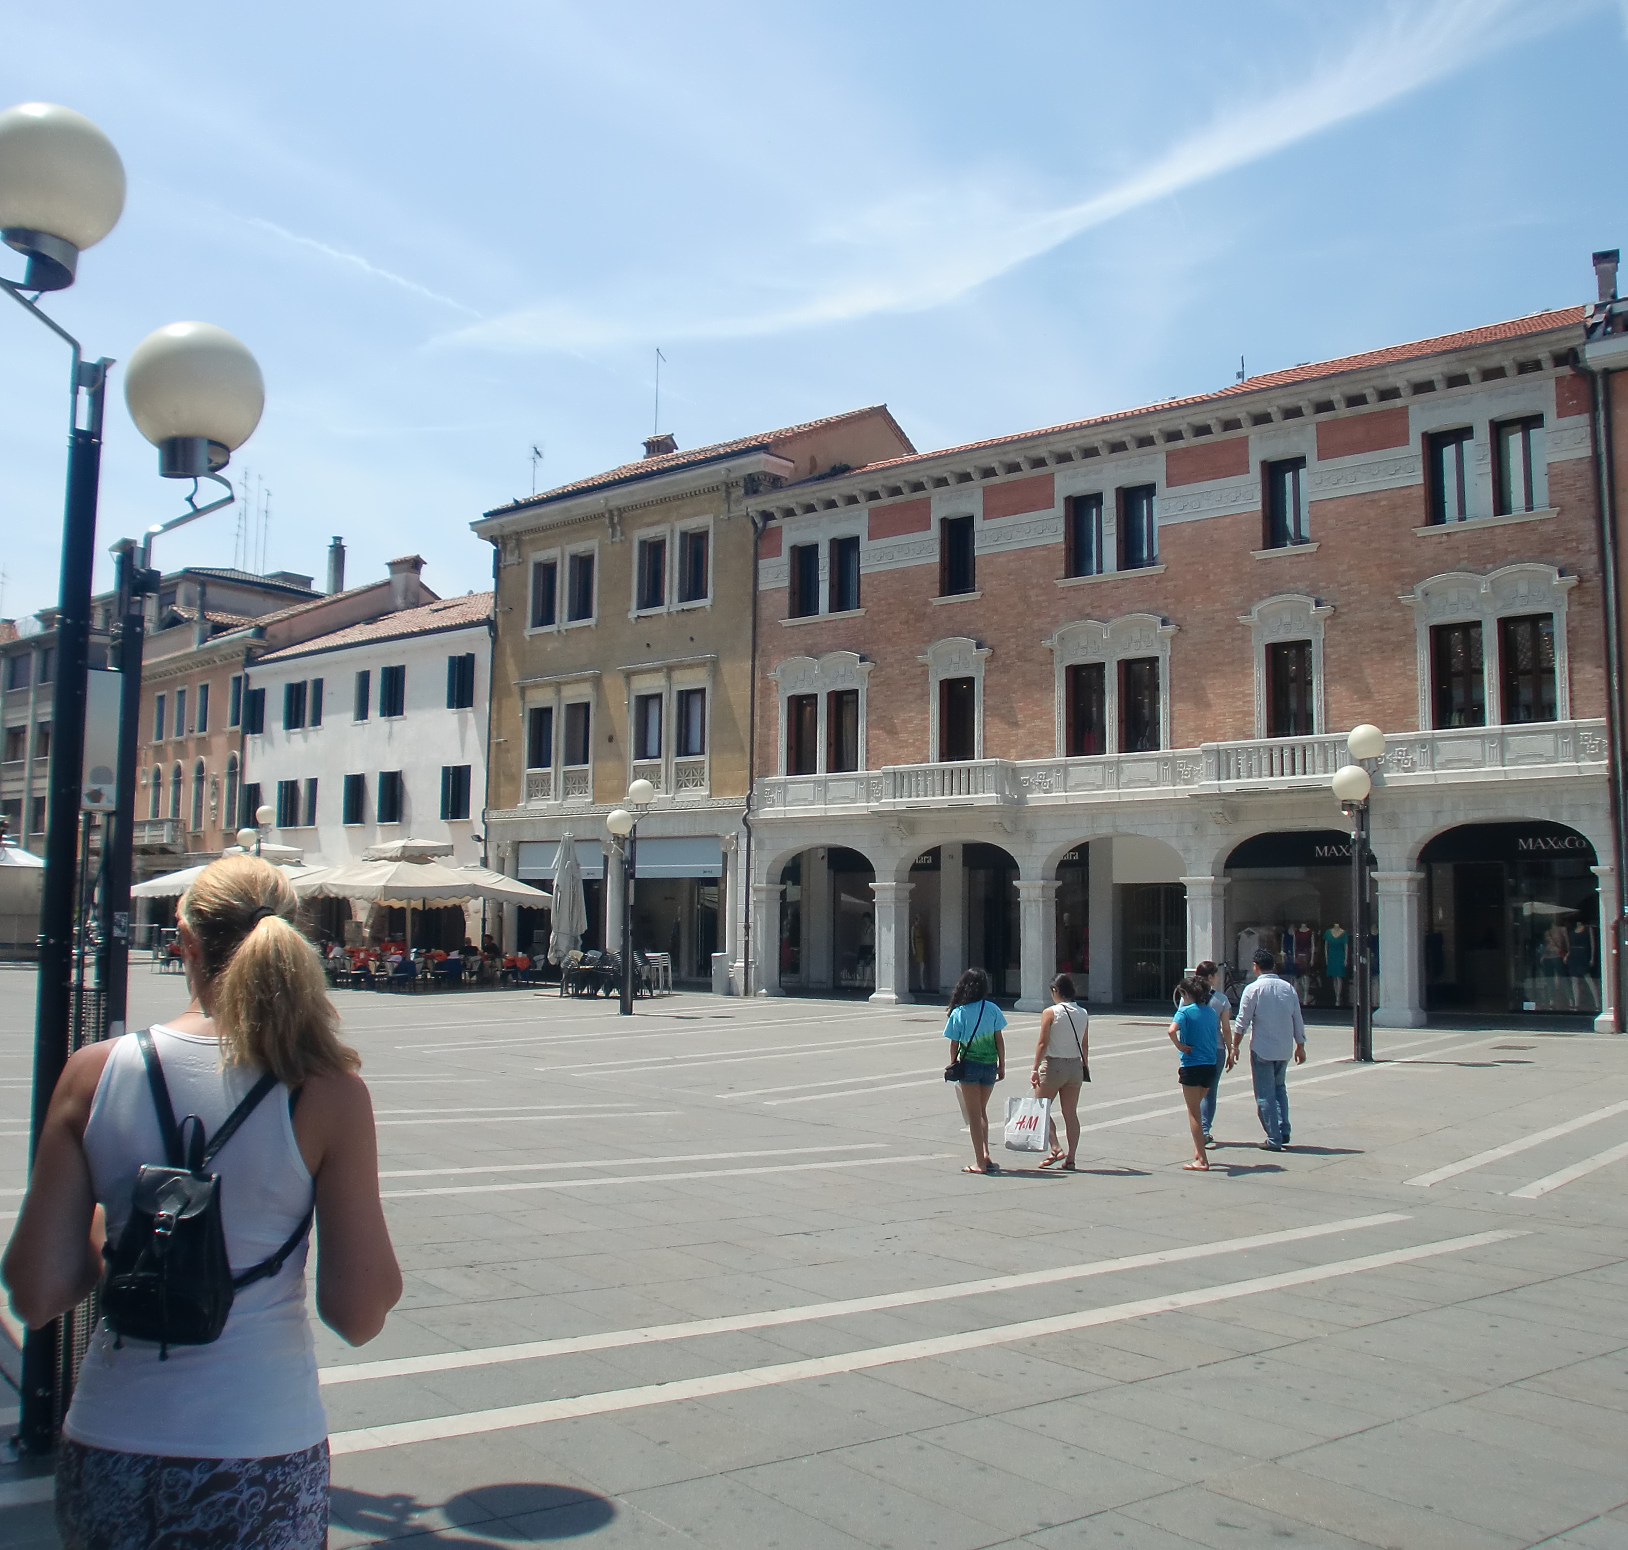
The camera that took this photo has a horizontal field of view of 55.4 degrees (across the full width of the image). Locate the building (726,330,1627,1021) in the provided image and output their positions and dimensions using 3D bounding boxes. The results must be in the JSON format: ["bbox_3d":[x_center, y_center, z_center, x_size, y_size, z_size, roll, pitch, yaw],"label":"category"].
[{"bbox_3d":[9.504,-1.593,38.768,20.400,14.400,10.500,-4,-7,38],"label":"building"}]

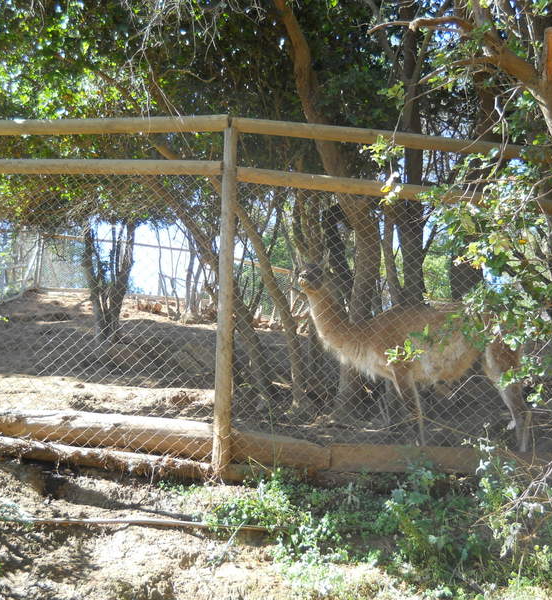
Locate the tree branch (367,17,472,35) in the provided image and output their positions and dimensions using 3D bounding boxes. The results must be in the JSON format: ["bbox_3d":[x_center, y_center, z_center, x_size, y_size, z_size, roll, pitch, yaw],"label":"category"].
[{"bbox_3d":[0.879,-1.669,5.200,0.620,0.110,0.130,1,-11,0],"label":"tree branch"}]

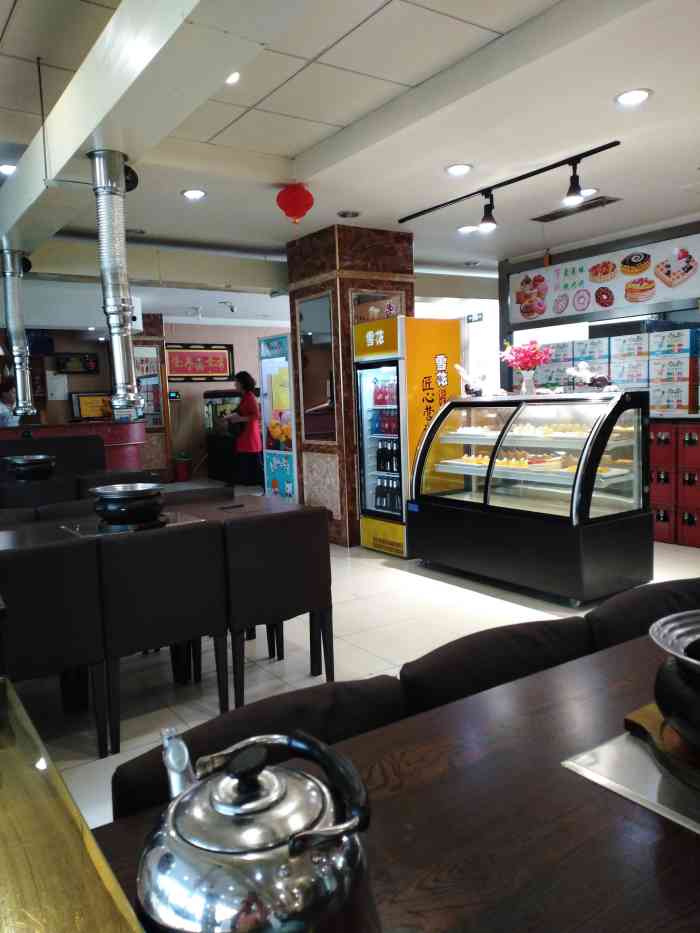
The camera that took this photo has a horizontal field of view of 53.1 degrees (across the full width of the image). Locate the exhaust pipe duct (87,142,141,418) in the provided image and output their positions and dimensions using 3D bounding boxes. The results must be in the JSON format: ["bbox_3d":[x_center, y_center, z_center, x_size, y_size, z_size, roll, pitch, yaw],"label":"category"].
[{"bbox_3d":[-0.976,-0.757,2.965,0.184,1.100,0.184,-7,8,-34],"label":"exhaust pipe duct"}]

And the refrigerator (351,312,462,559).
[{"bbox_3d":[0.507,-0.253,5.902,0.680,1.890,0.590,-7,8,-34],"label":"refrigerator"}]

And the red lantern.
[{"bbox_3d":[-0.346,-1.668,4.444,0.236,0.260,0.236,-2,7,0],"label":"red lantern"}]

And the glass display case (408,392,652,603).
[{"bbox_3d":[1.201,0.126,5.036,0.785,1.275,1.630,-7,8,-34],"label":"glass display case"}]

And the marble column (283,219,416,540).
[{"bbox_3d":[0.048,-0.703,6.433,0.835,2.700,0.795,-7,8,-34],"label":"marble column"}]

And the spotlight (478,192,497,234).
[{"bbox_3d":[0.956,-1.759,4.871,0.120,0.285,0.120,-7,8,-34],"label":"spotlight"}]

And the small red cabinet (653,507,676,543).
[{"bbox_3d":[2.664,0.454,5.879,0.330,0.310,0.350,-7,8,-34],"label":"small red cabinet"}]

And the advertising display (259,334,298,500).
[{"bbox_3d":[-0.458,-0.357,7.127,0.600,1.900,0.650,-7,8,-34],"label":"advertising display"}]

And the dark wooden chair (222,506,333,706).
[{"bbox_3d":[-0.435,0.605,3.323,0.515,0.850,0.530,-7,8,-34],"label":"dark wooden chair"}]

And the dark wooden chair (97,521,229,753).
[{"bbox_3d":[-0.864,0.657,3.029,0.520,0.850,0.530,-7,8,-34],"label":"dark wooden chair"}]

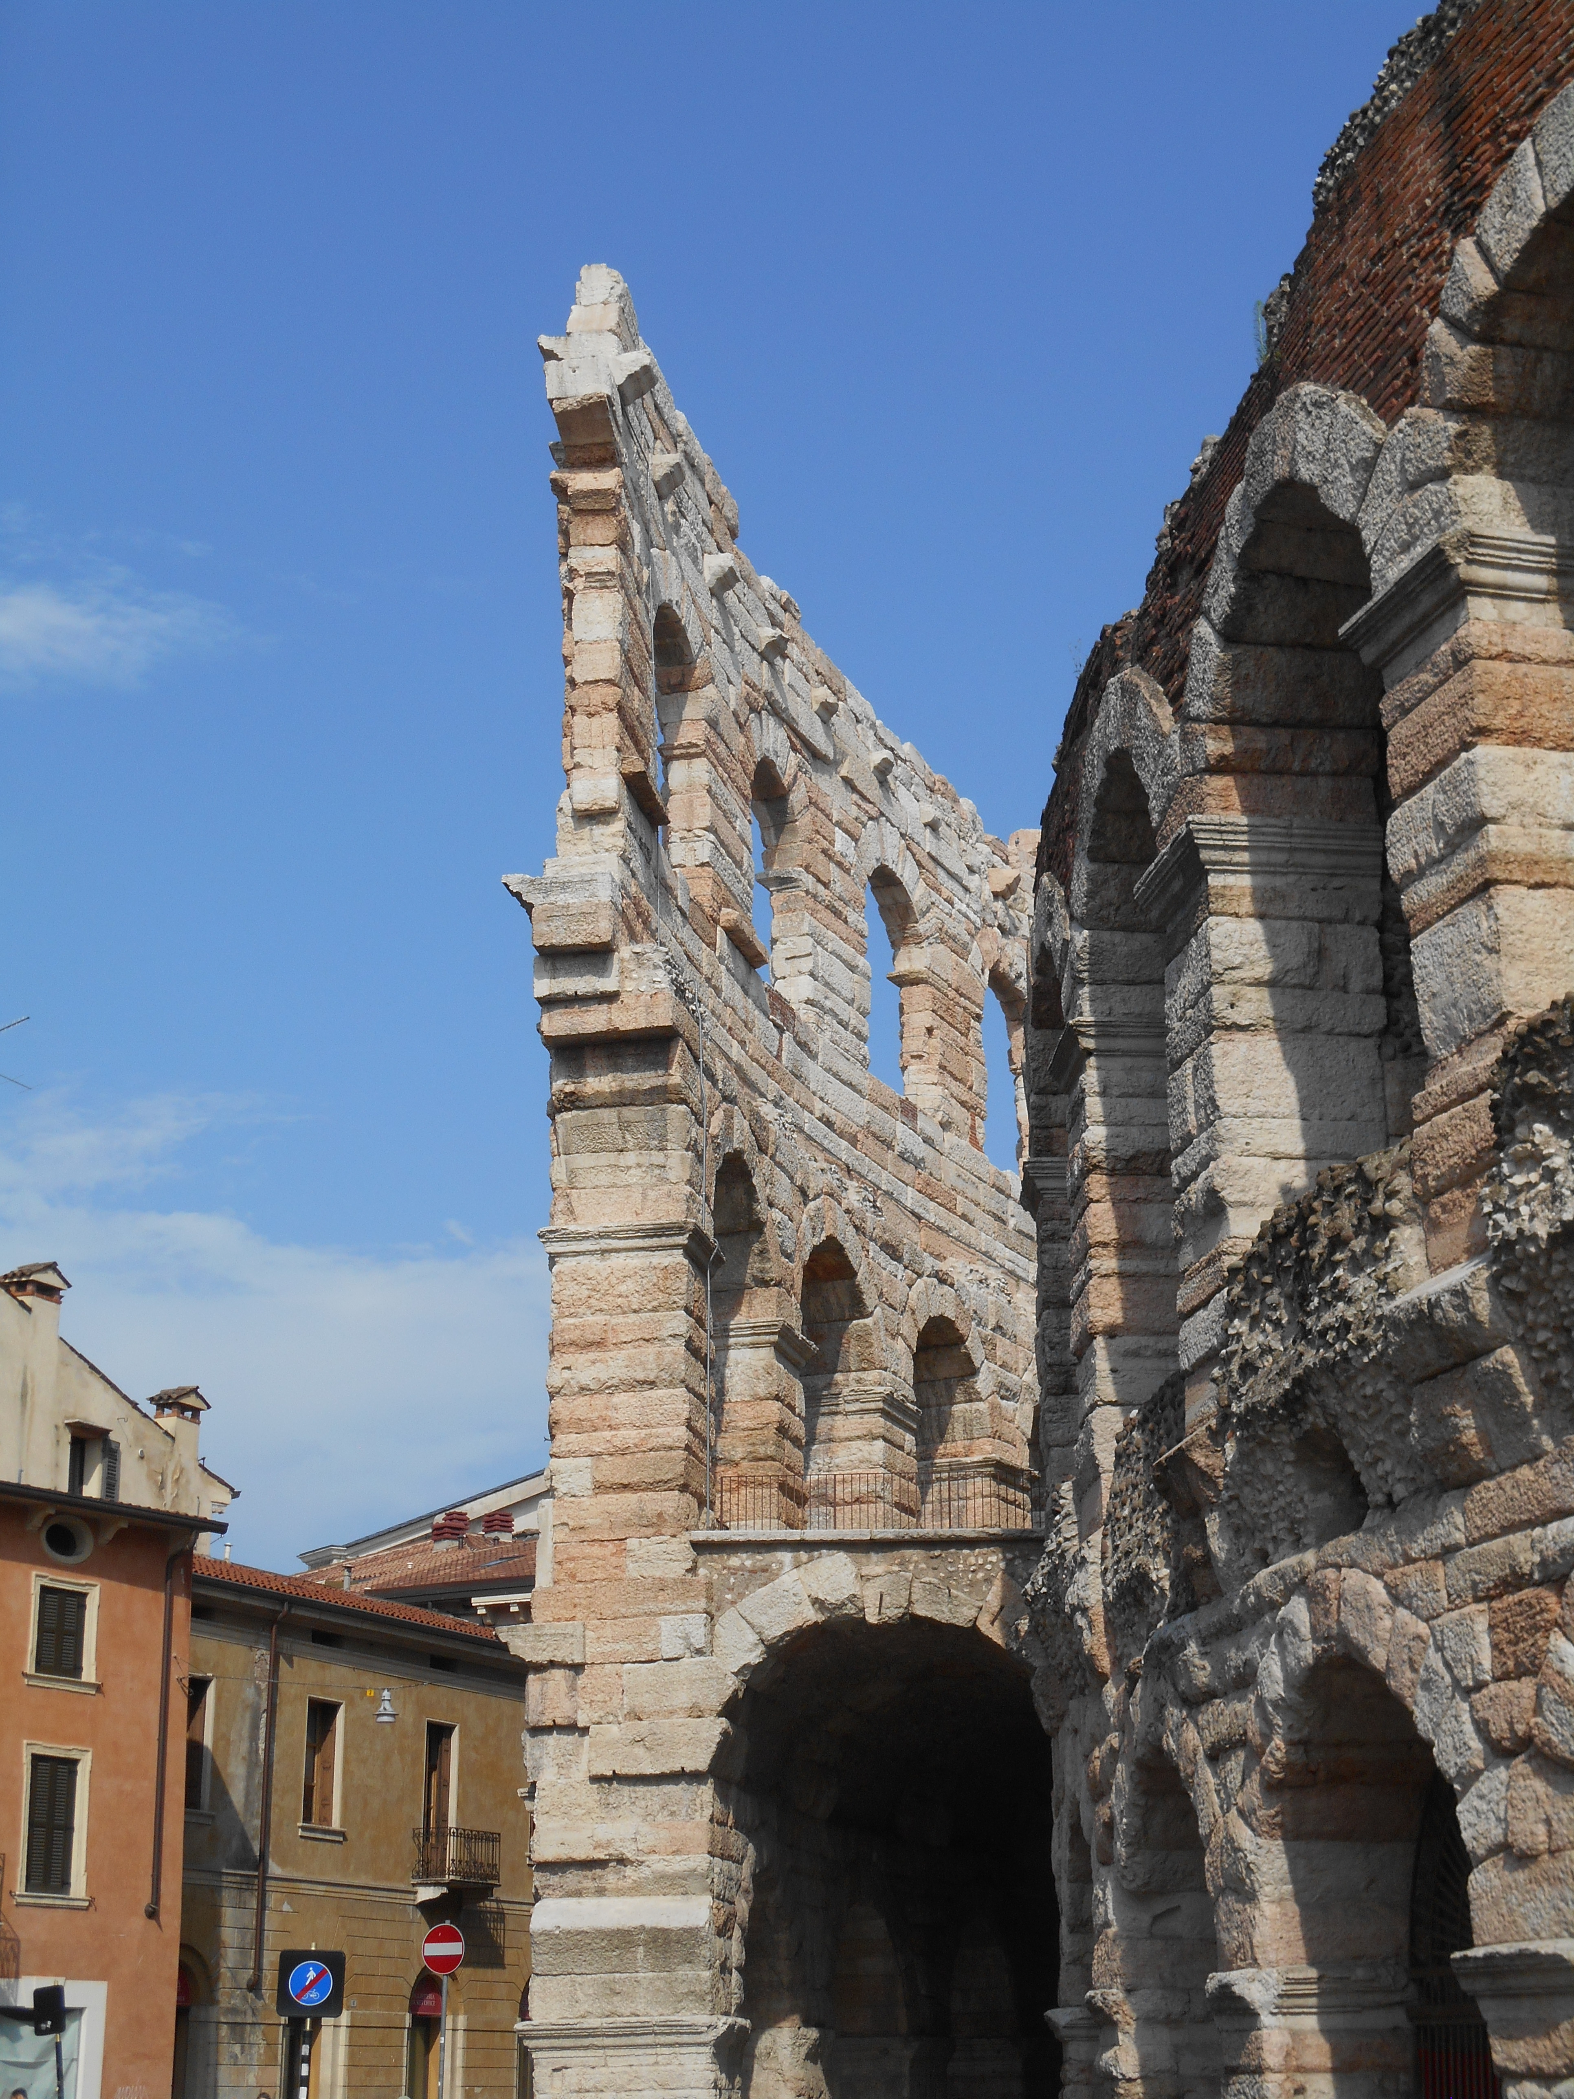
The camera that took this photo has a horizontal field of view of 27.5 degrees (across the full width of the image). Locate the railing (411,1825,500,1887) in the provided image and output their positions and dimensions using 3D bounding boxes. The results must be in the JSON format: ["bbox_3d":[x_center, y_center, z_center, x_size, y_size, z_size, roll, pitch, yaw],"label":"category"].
[{"bbox_3d":[-6.068,14.851,59.039,0.816,0.937,1.700,-9,-20,26],"label":"railing"}]

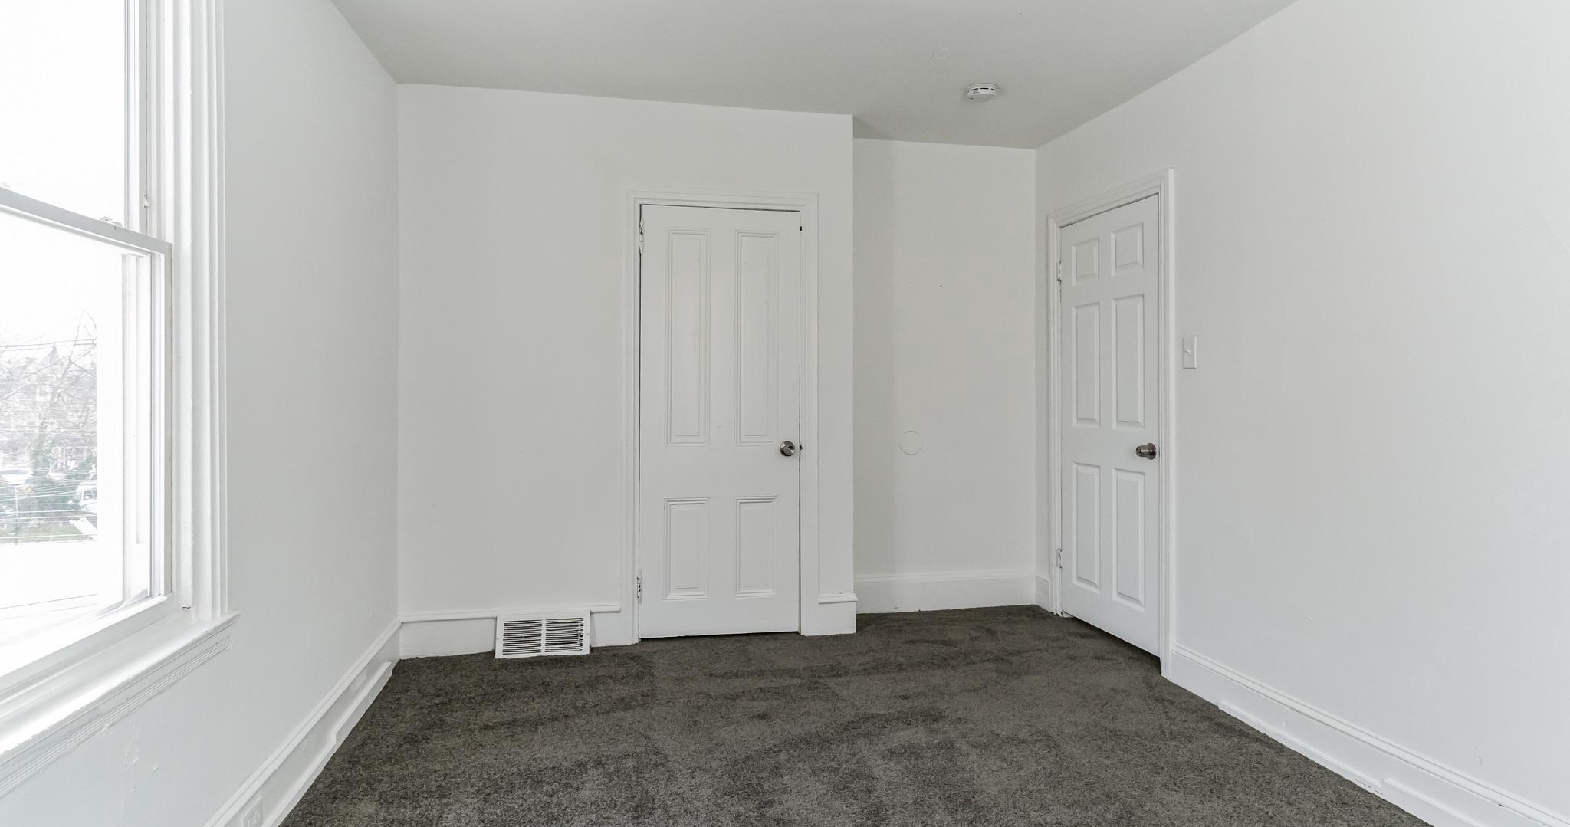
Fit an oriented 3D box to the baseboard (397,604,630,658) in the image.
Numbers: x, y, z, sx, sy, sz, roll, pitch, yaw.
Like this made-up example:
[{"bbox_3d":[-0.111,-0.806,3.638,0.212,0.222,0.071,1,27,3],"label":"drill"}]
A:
[{"bbox_3d":[-1.227,0.988,3.784,1.010,0.214,0.033,0,1,-12],"label":"baseboard"}]

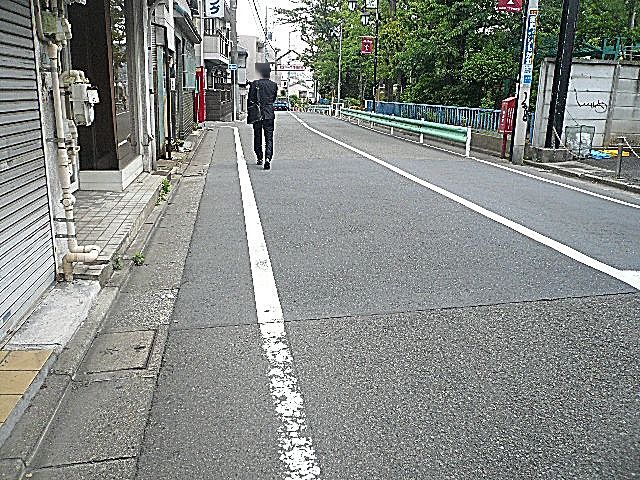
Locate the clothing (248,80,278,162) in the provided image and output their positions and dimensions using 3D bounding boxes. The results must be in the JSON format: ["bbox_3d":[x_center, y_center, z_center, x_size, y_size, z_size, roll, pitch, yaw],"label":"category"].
[{"bbox_3d":[-0.974,-2.068,8.967,0.520,1.377,0.420,-1,16,-10],"label":"clothing"}]

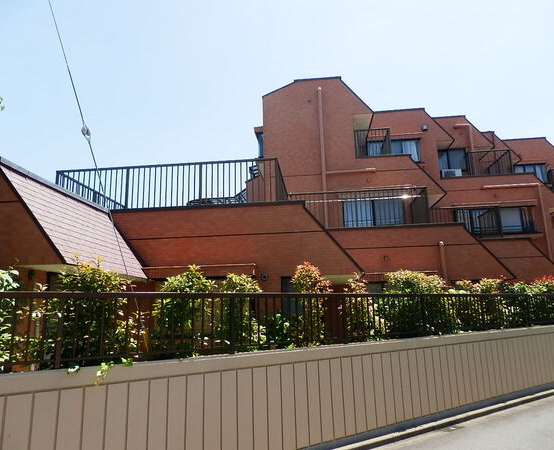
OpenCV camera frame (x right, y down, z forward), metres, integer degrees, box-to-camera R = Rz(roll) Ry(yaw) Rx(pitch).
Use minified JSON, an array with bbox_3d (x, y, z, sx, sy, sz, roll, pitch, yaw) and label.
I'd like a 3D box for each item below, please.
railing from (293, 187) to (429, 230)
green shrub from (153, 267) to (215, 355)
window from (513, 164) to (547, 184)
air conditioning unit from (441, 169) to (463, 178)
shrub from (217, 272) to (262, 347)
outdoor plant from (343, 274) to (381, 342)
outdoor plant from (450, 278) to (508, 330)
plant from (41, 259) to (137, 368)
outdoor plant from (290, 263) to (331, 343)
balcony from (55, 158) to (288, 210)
[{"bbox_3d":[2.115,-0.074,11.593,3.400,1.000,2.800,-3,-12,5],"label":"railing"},{"bbox_3d":[-1.109,1.028,4.933,0.704,1.121,0.648,6,-14,-33],"label":"green shrub"},{"bbox_3d":[12.072,-2.401,19.741,1.500,0.930,0.120,-3,-12,5],"label":"window"},{"bbox_3d":[7.038,-1.945,16.610,0.760,0.550,0.290,-3,-12,5],"label":"air conditioning unit"},{"bbox_3d":[-0.482,1.127,5.344,0.535,1.032,0.492,-1,-12,0],"label":"shrub"},{"bbox_3d":[1.349,1.331,6.560,0.558,1.101,0.513,-1,-12,0],"label":"outdoor plant"},{"bbox_3d":[4.051,1.613,8.359,1.000,1.074,0.920,6,-14,-33],"label":"outdoor plant"},{"bbox_3d":[-1.976,0.920,4.360,0.857,1.182,0.789,6,-14,-33],"label":"plant"},{"bbox_3d":[0.484,1.131,6.008,0.574,1.244,0.529,-1,-12,0],"label":"outdoor plant"},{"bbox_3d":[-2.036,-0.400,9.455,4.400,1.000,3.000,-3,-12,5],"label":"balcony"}]

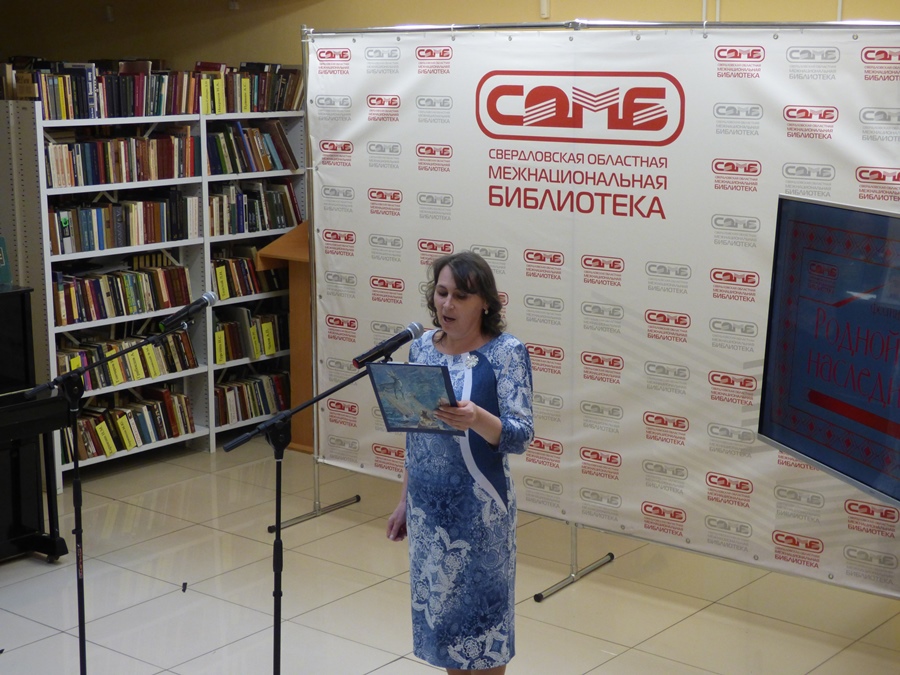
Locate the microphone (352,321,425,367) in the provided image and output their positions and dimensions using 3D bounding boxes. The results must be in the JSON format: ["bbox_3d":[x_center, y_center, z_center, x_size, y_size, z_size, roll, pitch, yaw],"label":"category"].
[{"bbox_3d":[-0.169,0.023,4.269,0.252,0.050,0.050,-30,26,-33],"label":"microphone"}]

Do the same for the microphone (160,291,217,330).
[{"bbox_3d":[-0.868,-0.085,5.029,0.050,0.050,0.252,8,31,38],"label":"microphone"}]

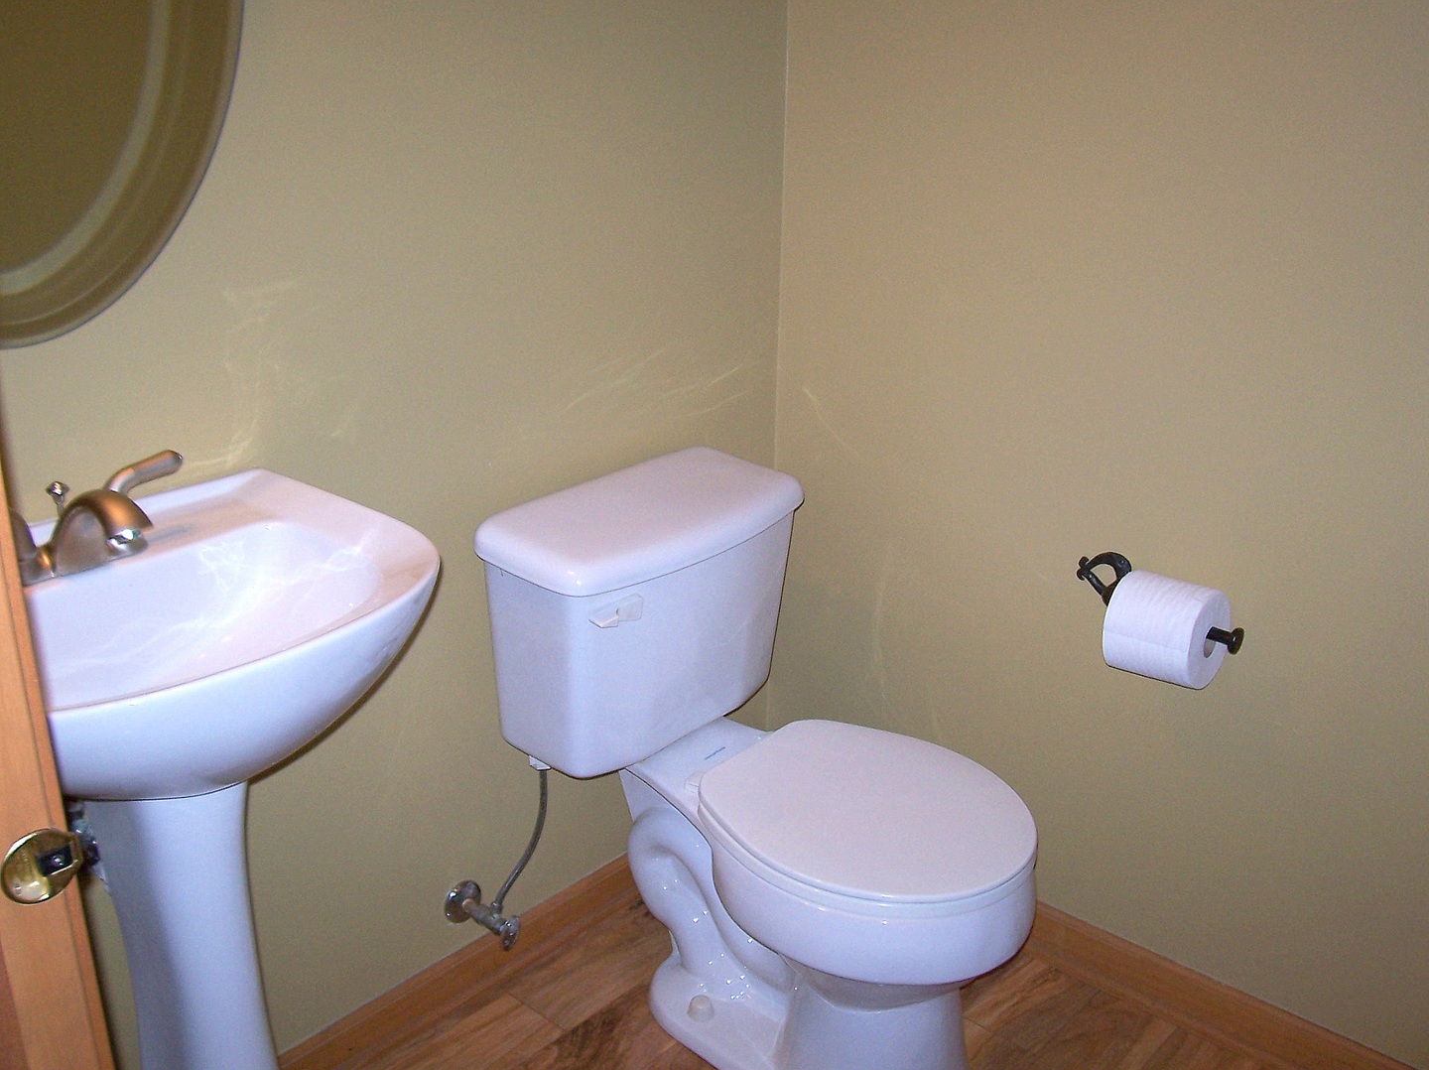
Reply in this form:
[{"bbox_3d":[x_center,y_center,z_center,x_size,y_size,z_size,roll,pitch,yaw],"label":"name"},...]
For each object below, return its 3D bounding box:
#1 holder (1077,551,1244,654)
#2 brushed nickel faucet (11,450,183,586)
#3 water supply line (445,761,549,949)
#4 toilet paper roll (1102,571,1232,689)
[{"bbox_3d":[0.550,0.089,1.763,0.258,0.072,0.100,18,26,38],"label":"holder"},{"bbox_3d":[-0.550,-0.009,1.249,0.138,0.083,0.205,18,26,38],"label":"brushed nickel faucet"},{"bbox_3d":[-0.283,0.411,1.840,0.108,0.246,0.100,18,26,38],"label":"water supply line"},{"bbox_3d":[0.557,0.116,1.720,0.108,0.124,0.124,18,26,38],"label":"toilet paper roll"}]

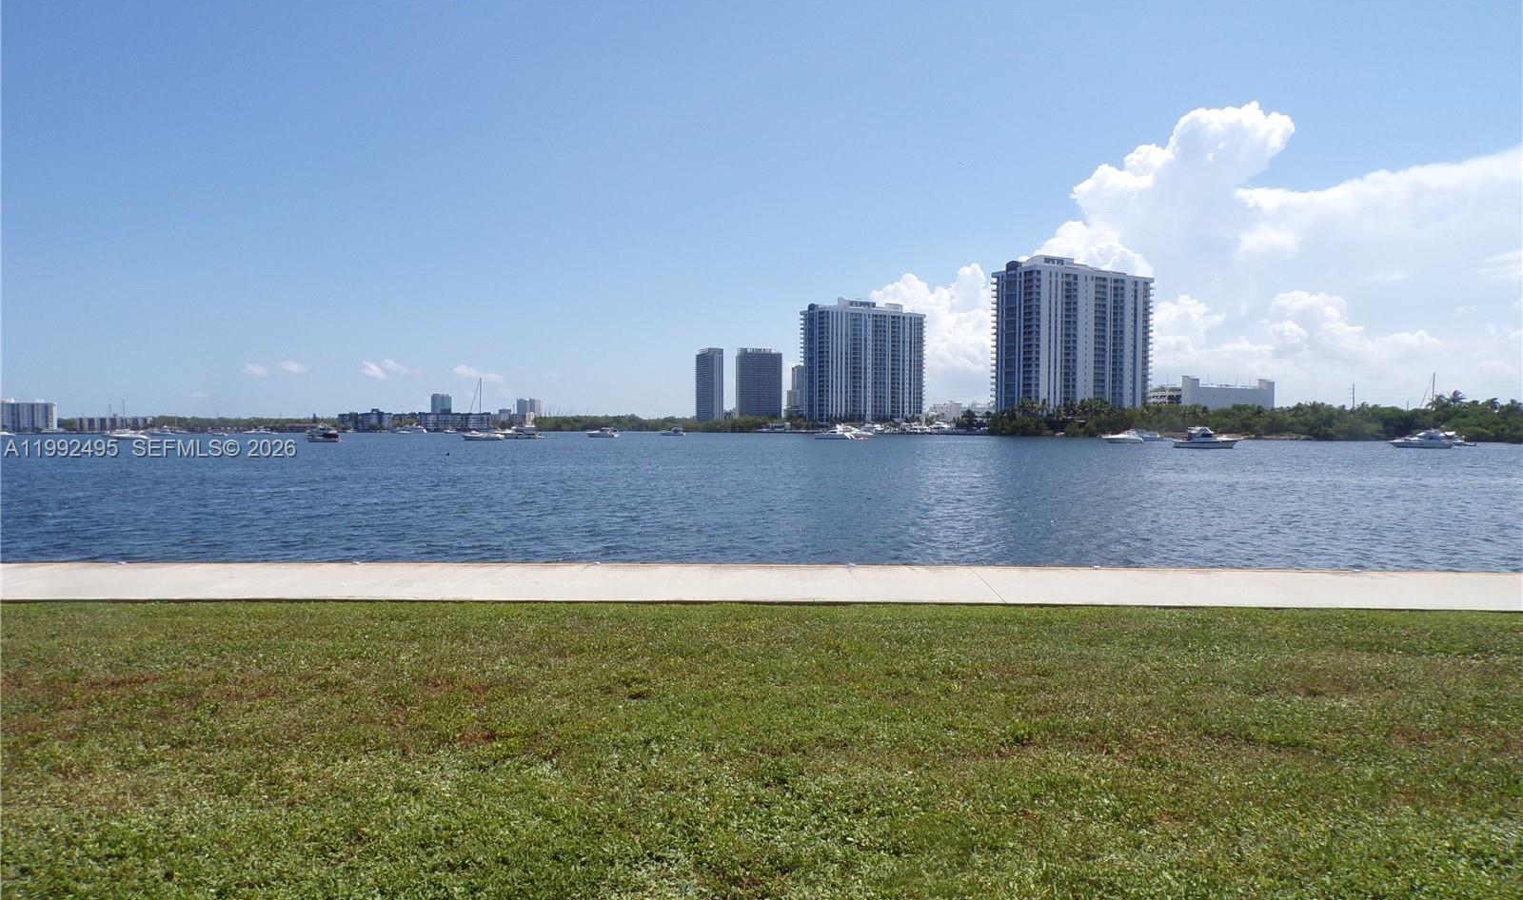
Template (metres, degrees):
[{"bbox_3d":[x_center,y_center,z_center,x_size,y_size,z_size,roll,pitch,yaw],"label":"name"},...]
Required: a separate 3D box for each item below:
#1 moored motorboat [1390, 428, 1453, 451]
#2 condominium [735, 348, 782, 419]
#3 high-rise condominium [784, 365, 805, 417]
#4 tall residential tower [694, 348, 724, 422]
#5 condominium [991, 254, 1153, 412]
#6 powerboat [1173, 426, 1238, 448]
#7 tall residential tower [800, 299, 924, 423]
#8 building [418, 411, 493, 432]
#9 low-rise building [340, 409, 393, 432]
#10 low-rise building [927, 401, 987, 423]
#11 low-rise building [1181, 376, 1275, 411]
[{"bbox_3d":[118.603,-1.996,189.999,10.000,3.380,3.400,1,1,35],"label":"moored motorboat"},{"bbox_3d":[-1.900,-79.215,1374.675,55.000,105.790,22.000,0,1,-8],"label":"condominium"},{"bbox_3d":[44.899,-62.642,1263.989,31.000,77.140,26.000,-1,1,-23],"label":"high-rise condominium"},{"bbox_3d":[-64.000,-77.354,1342.706,16.000,103.370,47.000,-1,1,-30],"label":"tall residential tower"},{"bbox_3d":[156.791,-52.006,531.812,83.000,85.600,31.000,-1,1,-32],"label":"condominium"},{"bbox_3d":[79.961,-2.189,189.995,10.900,3.760,3.700,0,1,20],"label":"powerboat"},{"bbox_3d":[69.090,-56.038,705.766,83.000,86.600,31.000,-1,1,-32],"label":"tall residential tower"},{"bbox_3d":[-272.203,-25.129,939.684,64.000,16.500,19.000,0,1,-12],"label":"building"},{"bbox_3d":[-351.639,-26.452,939.657,45.000,19.150,20.000,0,1,-14],"label":"low-rise building"},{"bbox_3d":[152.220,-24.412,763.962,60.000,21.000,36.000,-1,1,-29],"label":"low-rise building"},{"bbox_3d":[249.412,-25.210,591.408,77.000,29.600,30.000,-1,1,-29],"label":"low-rise building"}]

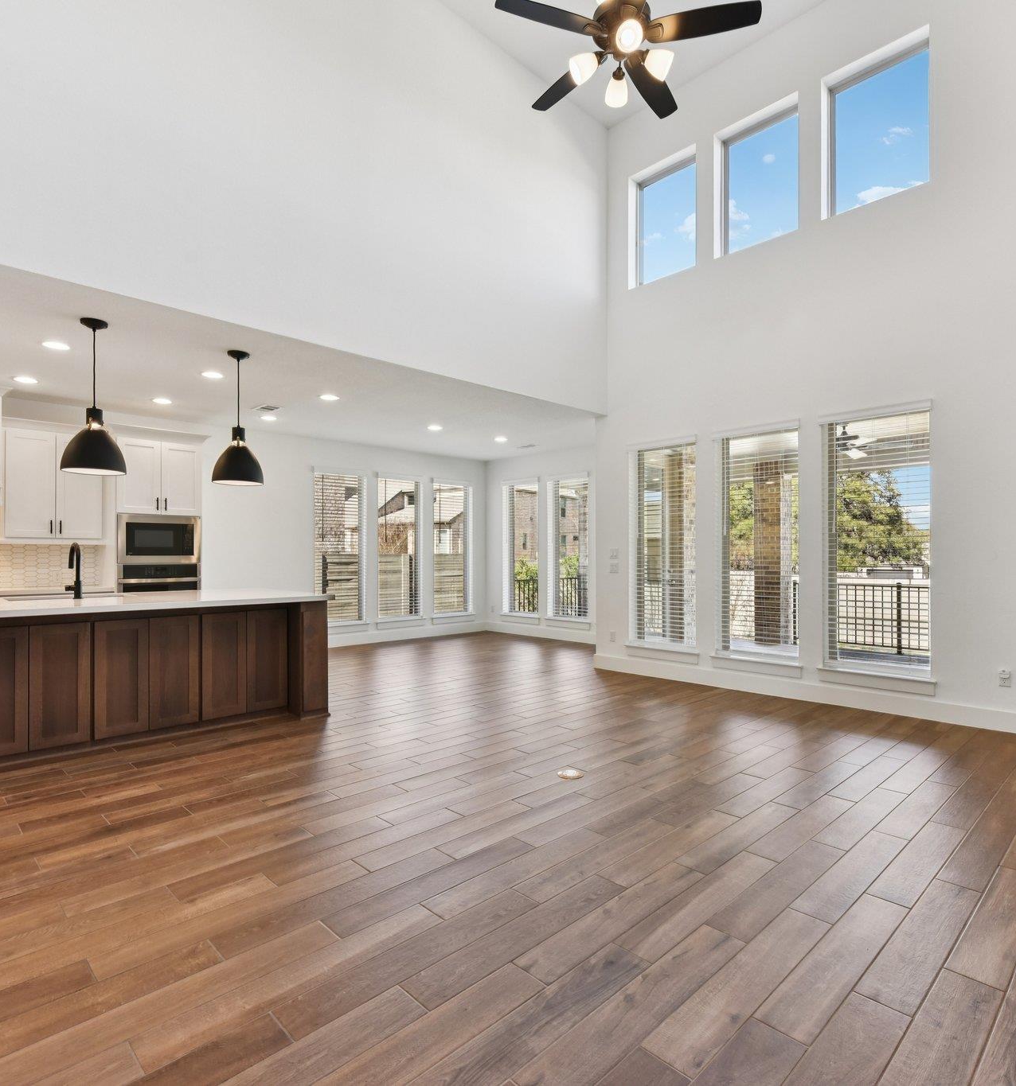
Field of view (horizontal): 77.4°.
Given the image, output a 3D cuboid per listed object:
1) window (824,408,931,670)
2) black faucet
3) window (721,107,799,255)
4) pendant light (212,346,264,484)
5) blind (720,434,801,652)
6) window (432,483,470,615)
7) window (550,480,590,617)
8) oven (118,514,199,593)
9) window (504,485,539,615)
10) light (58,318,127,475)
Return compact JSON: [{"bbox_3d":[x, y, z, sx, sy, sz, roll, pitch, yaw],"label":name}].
[{"bbox_3d":[2.892,-0.002,4.984,0.100,2.030,0.750,1,-1,-44],"label":"window"},{"bbox_3d":[-3.083,0.195,4.489,0.120,0.400,0.250,1,-2,-44],"label":"black faucet"},{"bbox_3d":[2.335,-3.239,5.794,0.100,1.170,0.765,1,-2,-44],"label":"window"},{"bbox_3d":[-2.053,-0.940,4.834,0.360,0.990,0.360,1,-2,-44],"label":"pendant light"},{"bbox_3d":[2.232,0.026,5.646,0.070,2.030,0.730,1,-1,-44],"label":"blind"},{"bbox_3d":[-0.896,0.087,9.818,0.740,2.030,0.070,1,-1,-44],"label":"window"},{"bbox_3d":[0.886,0.077,9.015,0.070,2.030,0.740,1,-1,-44],"label":"window"},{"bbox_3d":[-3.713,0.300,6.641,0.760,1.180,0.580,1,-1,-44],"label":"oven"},{"bbox_3d":[0.225,0.086,9.722,0.100,2.030,0.765,1,-1,-44],"label":"window"},{"bbox_3d":[-2.722,-0.959,4.160,0.366,0.963,0.366,1,-1,-44],"label":"light"}]

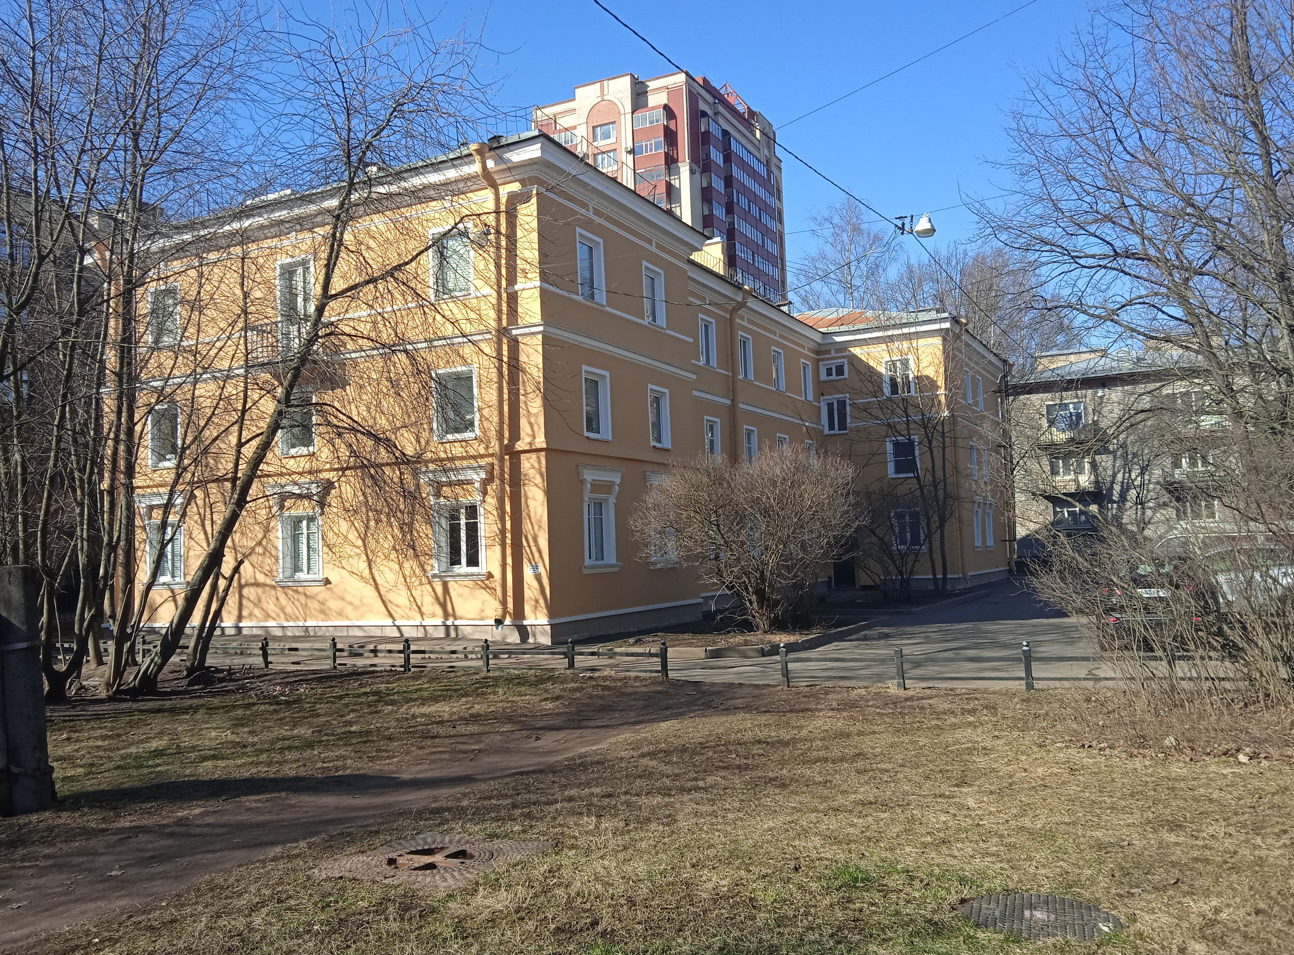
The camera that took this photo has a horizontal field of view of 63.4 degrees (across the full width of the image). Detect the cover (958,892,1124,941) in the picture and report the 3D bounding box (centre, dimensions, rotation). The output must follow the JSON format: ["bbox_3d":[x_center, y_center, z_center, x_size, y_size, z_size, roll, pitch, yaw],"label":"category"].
[{"bbox_3d":[1.652,1.881,4.420,0.635,0.050,0.635,-4,-4,27],"label":"cover"}]

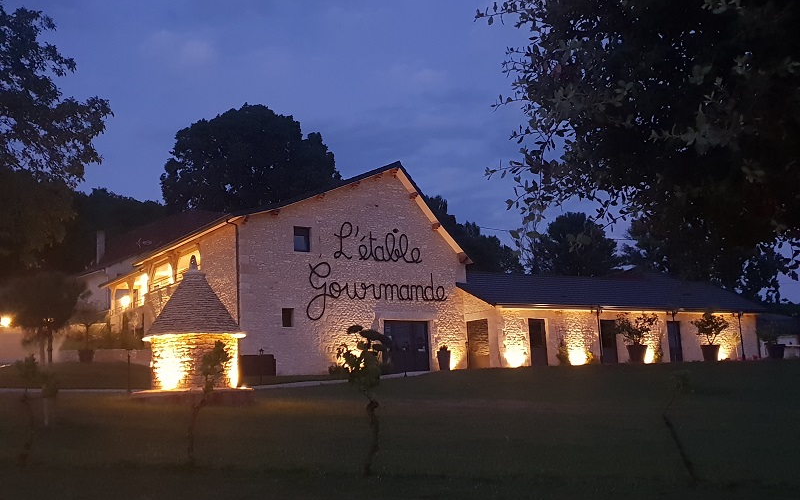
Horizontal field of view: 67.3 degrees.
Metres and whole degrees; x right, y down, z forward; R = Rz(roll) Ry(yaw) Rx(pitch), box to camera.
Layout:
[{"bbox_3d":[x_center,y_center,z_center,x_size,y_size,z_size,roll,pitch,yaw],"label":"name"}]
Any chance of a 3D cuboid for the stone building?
[{"bbox_3d":[2.533,2.431,37.846,31.600,9.550,21.200,4,-11,-31],"label":"stone building"}]

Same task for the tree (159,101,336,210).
[{"bbox_3d":[-13.770,-1.879,55.170,16.880,24.299,16.000,-2,-10,0],"label":"tree"}]

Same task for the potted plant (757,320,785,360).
[{"bbox_3d":[20.245,4.936,32.813,1.495,2.097,1.500,-2,-10,0],"label":"potted plant"}]

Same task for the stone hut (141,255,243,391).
[{"bbox_3d":[-6.245,2.189,18.127,3.080,3.917,3.050,-2,-10,0],"label":"stone hut"}]

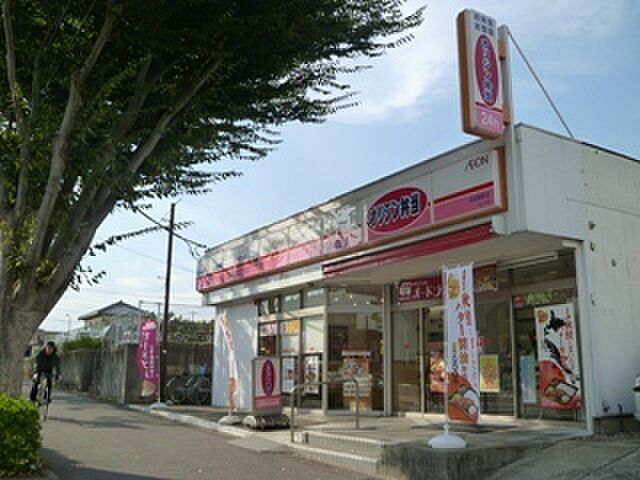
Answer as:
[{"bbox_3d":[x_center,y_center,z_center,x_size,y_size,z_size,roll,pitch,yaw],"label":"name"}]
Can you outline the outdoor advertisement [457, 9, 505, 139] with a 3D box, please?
[{"bbox_3d":[2.300,-2.362,9.508,0.620,1.800,0.230,8,-14,-31],"label":"outdoor advertisement"}]

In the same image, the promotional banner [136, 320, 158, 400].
[{"bbox_3d":[-4.148,2.866,16.100,0.540,1.840,0.080,4,-13,-17],"label":"promotional banner"}]

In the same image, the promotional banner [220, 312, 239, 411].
[{"bbox_3d":[-1.591,2.136,11.700,0.140,1.750,0.520,6,-13,-24],"label":"promotional banner"}]

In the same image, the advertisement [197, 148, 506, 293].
[{"bbox_3d":[-0.341,0.102,13.888,0.200,0.920,11.000,8,-14,-31],"label":"advertisement"}]

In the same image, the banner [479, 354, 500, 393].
[{"bbox_3d":[3.397,2.668,13.300,0.450,0.760,0.040,-4,-13,19],"label":"banner"}]

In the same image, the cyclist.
[{"bbox_3d":[-5.917,2.845,14.400,0.580,1.380,0.800,7,-13,-27],"label":"cyclist"}]

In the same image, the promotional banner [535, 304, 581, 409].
[{"bbox_3d":[3.906,1.918,10.964,0.080,1.700,0.810,8,-14,-31],"label":"promotional banner"}]

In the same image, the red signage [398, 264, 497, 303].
[{"bbox_3d":[2.540,0.925,13.602,0.100,0.490,2.850,8,-14,-31],"label":"red signage"}]

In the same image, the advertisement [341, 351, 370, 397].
[{"bbox_3d":[0.763,2.868,14.300,0.680,0.990,0.040,-4,-13,22],"label":"advertisement"}]

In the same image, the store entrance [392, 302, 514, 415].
[{"bbox_3d":[2.505,2.368,13.273,0.200,2.100,3.350,8,-14,-31],"label":"store entrance"}]

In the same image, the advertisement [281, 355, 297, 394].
[{"bbox_3d":[-0.742,3.229,15.836,0.040,0.870,0.660,8,-14,-31],"label":"advertisement"}]

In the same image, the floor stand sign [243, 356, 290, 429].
[{"bbox_3d":[-0.845,2.354,10.345,0.600,1.060,0.360,8,-14,-31],"label":"floor stand sign"}]

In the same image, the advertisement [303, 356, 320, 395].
[{"bbox_3d":[-0.168,3.038,14.948,0.040,0.870,0.640,8,-14,-31],"label":"advertisement"}]

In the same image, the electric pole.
[{"bbox_3d":[-4.565,1.806,20.044,0.160,6.050,0.160,8,-14,-31],"label":"electric pole"}]

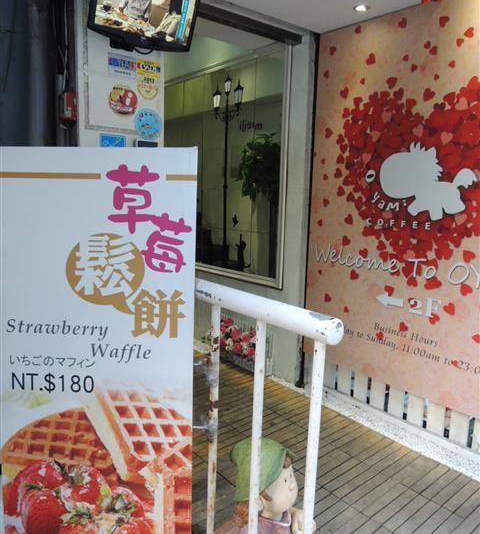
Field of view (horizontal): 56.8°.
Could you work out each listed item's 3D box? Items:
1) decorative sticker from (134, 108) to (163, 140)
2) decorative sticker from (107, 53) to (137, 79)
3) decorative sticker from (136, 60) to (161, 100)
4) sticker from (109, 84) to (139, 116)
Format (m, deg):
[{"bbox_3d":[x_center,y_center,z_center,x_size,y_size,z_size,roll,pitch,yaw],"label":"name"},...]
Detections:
[{"bbox_3d":[-0.484,-0.756,2.357,0.161,0.165,0.010,-7,13,-39],"label":"decorative sticker"},{"bbox_3d":[-0.587,-1.003,2.220,0.151,0.099,0.010,-7,13,-39],"label":"decorative sticker"},{"bbox_3d":[-0.474,-0.978,2.320,0.134,0.200,0.010,-7,13,-39],"label":"decorative sticker"},{"bbox_3d":[-0.589,-0.842,2.251,0.155,0.157,0.010,-7,13,-39],"label":"sticker"}]

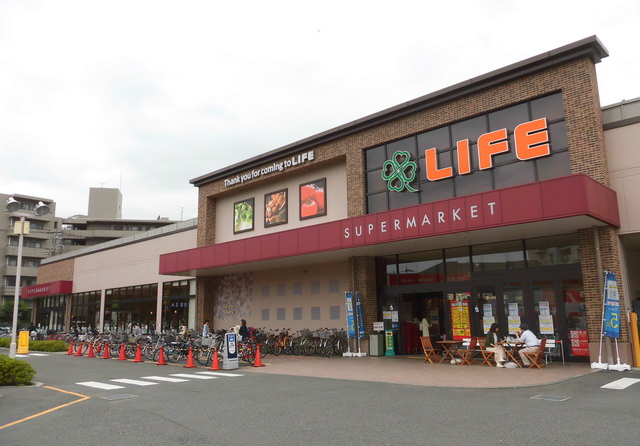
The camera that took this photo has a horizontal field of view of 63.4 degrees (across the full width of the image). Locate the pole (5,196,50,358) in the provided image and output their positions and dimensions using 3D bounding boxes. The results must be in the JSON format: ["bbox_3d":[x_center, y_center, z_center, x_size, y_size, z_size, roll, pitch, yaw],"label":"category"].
[{"bbox_3d":[-9.427,2.008,16.203,0.450,5.450,1.250,-11,-14,43],"label":"pole"}]

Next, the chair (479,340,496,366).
[{"bbox_3d":[5.371,4.092,16.435,0.540,0.865,0.460,-11,-15,43],"label":"chair"}]

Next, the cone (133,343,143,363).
[{"bbox_3d":[-7.276,5.242,20.890,0.380,0.700,0.380,6,-13,-35],"label":"cone"}]

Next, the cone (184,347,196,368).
[{"bbox_3d":[-4.575,4.775,18.405,0.380,0.700,0.380,-11,-15,43],"label":"cone"}]

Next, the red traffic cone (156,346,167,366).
[{"bbox_3d":[-5.942,4.966,19.451,0.380,0.700,0.380,6,-13,-33],"label":"red traffic cone"}]

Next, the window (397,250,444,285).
[{"bbox_3d":[4.217,1.884,21.594,2.222,1.341,0.100,-11,-14,43],"label":"window"}]

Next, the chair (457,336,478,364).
[{"bbox_3d":[4.856,4.192,16.924,0.540,0.865,0.460,-11,-15,43],"label":"chair"}]

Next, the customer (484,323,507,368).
[{"bbox_3d":[5.535,3.850,16.287,0.700,1.280,0.480,-11,-15,43],"label":"customer"}]

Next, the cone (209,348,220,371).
[{"bbox_3d":[-3.362,4.399,16.733,0.380,0.700,0.380,5,-12,-28],"label":"cone"}]

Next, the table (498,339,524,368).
[{"bbox_3d":[5.972,4.080,15.974,0.730,0.700,0.700,-11,-15,43],"label":"table"}]

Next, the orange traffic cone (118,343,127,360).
[{"bbox_3d":[-8.417,5.509,22.199,0.380,0.700,0.380,7,-13,-37],"label":"orange traffic cone"}]

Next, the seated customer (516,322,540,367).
[{"bbox_3d":[6.289,3.709,15.598,0.800,1.280,0.500,-11,-15,43],"label":"seated customer"}]

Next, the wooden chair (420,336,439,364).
[{"bbox_3d":[3.849,4.389,17.882,0.540,0.865,0.460,-11,-15,43],"label":"wooden chair"}]

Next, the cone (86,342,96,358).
[{"bbox_3d":[-10.767,5.980,24.443,0.380,0.700,0.380,8,-14,-40],"label":"cone"}]

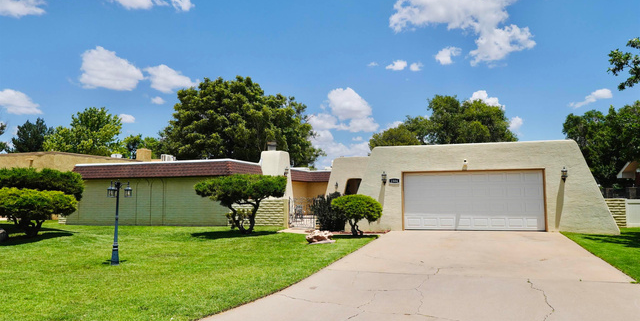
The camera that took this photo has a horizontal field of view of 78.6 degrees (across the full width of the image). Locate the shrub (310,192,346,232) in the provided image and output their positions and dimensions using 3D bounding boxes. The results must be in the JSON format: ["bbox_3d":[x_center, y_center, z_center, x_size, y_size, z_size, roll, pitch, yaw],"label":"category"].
[{"bbox_3d":[0.340,1.926,14.800,1.399,1.502,1.330,-1,-5,1],"label":"shrub"}]

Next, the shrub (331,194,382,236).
[{"bbox_3d":[1.216,1.816,13.000,1.704,1.335,1.619,-1,-5,5],"label":"shrub"}]

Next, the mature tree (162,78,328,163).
[{"bbox_3d":[-5.963,-1.418,31.000,12.587,10.882,11.958,1,-5,-11],"label":"mature tree"}]

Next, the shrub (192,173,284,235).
[{"bbox_3d":[-2.707,1.486,13.500,3.111,2.076,2.645,1,-5,-11],"label":"shrub"}]

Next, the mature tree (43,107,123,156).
[{"bbox_3d":[-21.688,-0.190,36.000,6.613,9.522,6.613,3,-6,-31],"label":"mature tree"}]

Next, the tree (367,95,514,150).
[{"bbox_3d":[11.307,-0.910,37.000,13.175,10.669,11.199,-2,-5,18],"label":"tree"}]

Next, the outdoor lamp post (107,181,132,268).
[{"bbox_3d":[-4.189,1.296,8.200,0.467,1.774,0.500,2,-6,-27],"label":"outdoor lamp post"}]

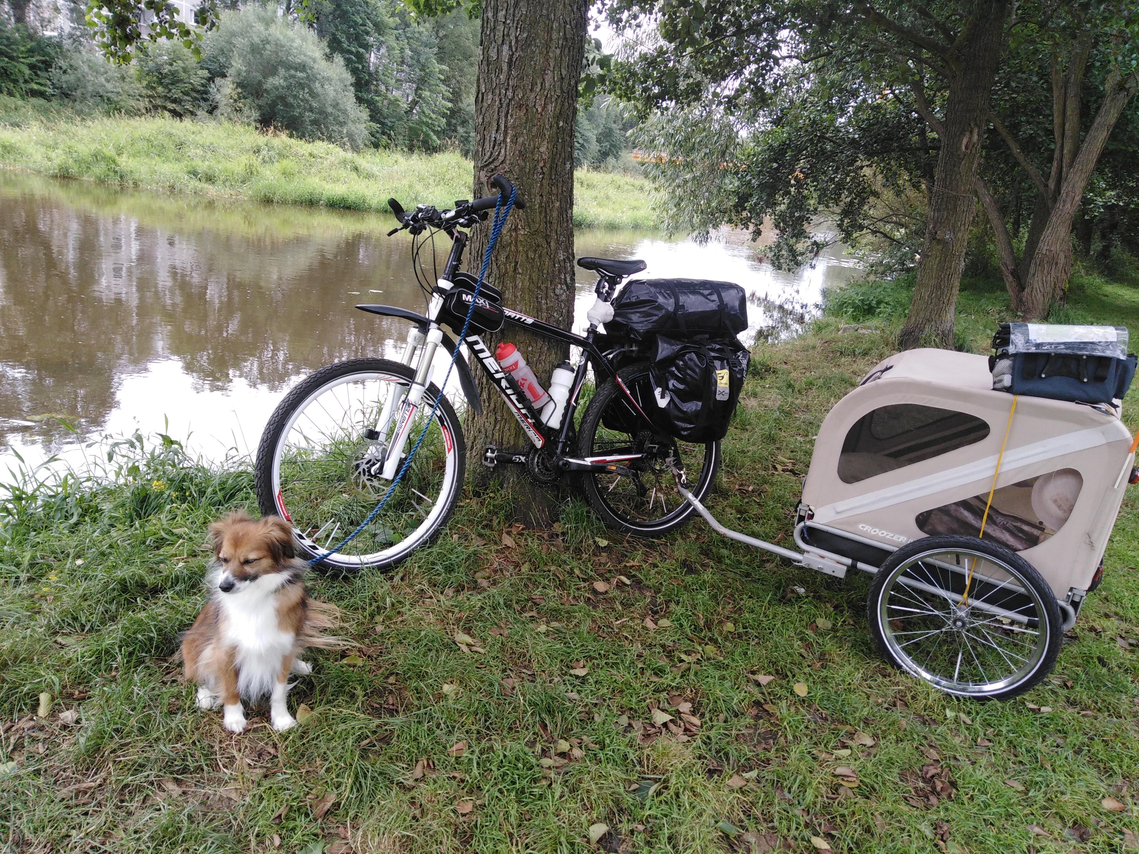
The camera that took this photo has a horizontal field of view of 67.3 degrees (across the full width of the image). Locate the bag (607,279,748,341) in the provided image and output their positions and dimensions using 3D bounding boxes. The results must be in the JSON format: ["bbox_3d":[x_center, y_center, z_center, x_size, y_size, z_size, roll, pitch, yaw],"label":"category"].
[{"bbox_3d":[0.365,-0.438,3.092,0.540,0.210,0.250,-2,9,-35],"label":"bag"}]

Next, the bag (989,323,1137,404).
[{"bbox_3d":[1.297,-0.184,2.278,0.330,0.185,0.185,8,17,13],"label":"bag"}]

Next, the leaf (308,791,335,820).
[{"bbox_3d":[-0.479,0.738,1.660,0.055,0.025,0.075,10,17,7],"label":"leaf"}]

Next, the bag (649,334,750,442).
[{"bbox_3d":[0.450,-0.142,2.994,0.310,0.370,0.180,-2,9,-35],"label":"bag"}]

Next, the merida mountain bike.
[{"bbox_3d":[-0.121,-0.147,2.805,1.752,1.170,0.630,-2,9,-35],"label":"merida mountain bike"}]

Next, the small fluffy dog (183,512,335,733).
[{"bbox_3d":[-0.691,0.384,1.928,0.300,0.475,0.360,0,18,-22],"label":"small fluffy dog"}]

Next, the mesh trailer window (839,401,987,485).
[{"bbox_3d":[0.956,0.067,2.405,0.365,0.270,0.020,15,19,23],"label":"mesh trailer window"}]

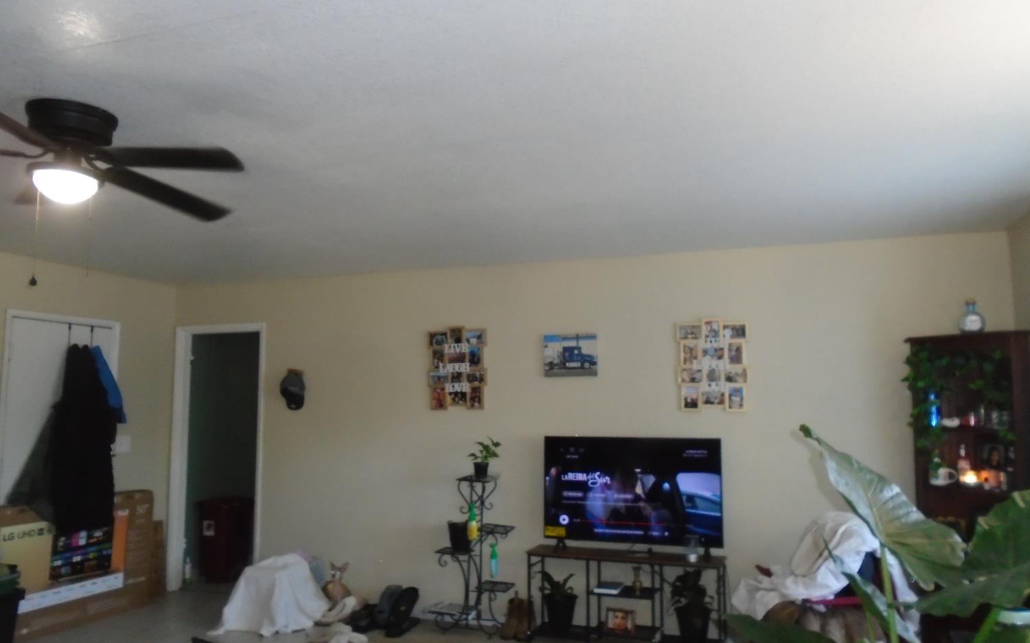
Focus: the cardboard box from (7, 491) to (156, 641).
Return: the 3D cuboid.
[{"bbox_3d":[-3.043,1.655,5.356,0.150,0.830,1.190,-3,-7,25],"label":"cardboard box"}]

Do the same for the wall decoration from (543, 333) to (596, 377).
[{"bbox_3d":[0.374,0.227,5.232,0.375,0.290,0.030,-2,-6,19],"label":"wall decoration"}]

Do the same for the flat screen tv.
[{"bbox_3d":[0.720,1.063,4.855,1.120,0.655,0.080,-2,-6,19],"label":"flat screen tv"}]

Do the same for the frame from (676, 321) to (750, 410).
[{"bbox_3d":[1.250,0.282,4.919,0.450,0.590,0.030,-2,-6,19],"label":"frame"}]

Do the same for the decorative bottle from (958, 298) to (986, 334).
[{"bbox_3d":[2.524,-0.031,4.272,0.130,0.190,0.140,3,-7,-26],"label":"decorative bottle"}]

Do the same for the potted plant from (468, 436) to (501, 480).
[{"bbox_3d":[-0.193,0.911,5.200,0.235,0.280,0.220,0,-6,0],"label":"potted plant"}]

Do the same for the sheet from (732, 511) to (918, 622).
[{"bbox_3d":[1.698,1.371,4.311,0.930,0.600,0.480,-2,-6,19],"label":"sheet"}]

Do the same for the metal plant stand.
[{"bbox_3d":[-0.293,1.541,5.160,0.600,1.010,0.250,-2,-6,19],"label":"metal plant stand"}]

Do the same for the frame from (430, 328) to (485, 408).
[{"bbox_3d":[-0.408,0.333,5.495,0.450,0.590,0.030,-2,-6,19],"label":"frame"}]

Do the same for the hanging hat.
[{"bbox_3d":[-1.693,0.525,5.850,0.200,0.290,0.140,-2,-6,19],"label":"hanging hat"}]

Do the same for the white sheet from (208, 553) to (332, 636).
[{"bbox_3d":[-1.666,1.845,5.290,0.620,0.440,0.520,-2,-6,19],"label":"white sheet"}]

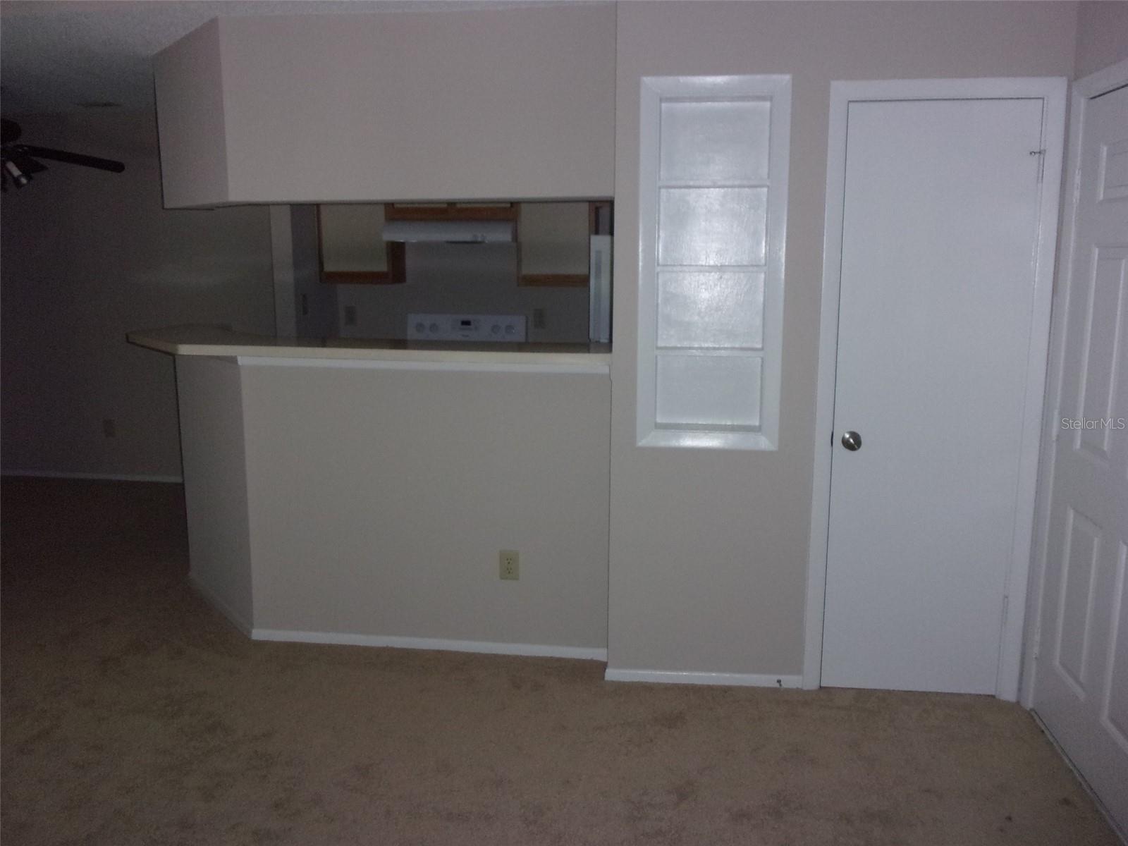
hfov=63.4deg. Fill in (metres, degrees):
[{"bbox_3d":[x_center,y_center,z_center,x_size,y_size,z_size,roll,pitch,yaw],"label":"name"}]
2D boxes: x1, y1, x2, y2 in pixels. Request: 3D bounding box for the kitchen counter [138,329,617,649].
[{"bbox_3d":[-0.941,0.227,4.083,2.363,1.208,1.190,1,9,7],"label":"kitchen counter"}]

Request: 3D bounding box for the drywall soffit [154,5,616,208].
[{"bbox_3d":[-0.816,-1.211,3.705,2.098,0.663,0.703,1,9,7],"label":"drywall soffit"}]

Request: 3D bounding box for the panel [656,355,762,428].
[{"bbox_3d":[0.519,-0.109,3.282,0.371,0.265,0.040,1,9,7],"label":"panel"}]

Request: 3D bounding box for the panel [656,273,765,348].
[{"bbox_3d":[0.520,-0.398,3.237,0.372,0.273,0.040,1,9,7],"label":"panel"}]

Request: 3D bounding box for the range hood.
[{"bbox_3d":[-0.628,-1.134,5.449,0.760,0.124,0.480,1,9,7],"label":"range hood"}]

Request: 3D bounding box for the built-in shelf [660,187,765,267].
[{"bbox_3d":[0.511,-0.675,3.160,0.365,0.265,0.100,1,9,7],"label":"built-in shelf"}]

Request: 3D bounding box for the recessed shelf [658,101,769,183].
[{"bbox_3d":[0.511,-0.955,3.116,0.363,0.279,0.100,1,9,7],"label":"recessed shelf"}]

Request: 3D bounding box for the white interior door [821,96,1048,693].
[{"bbox_3d":[1.237,-0.047,3.132,0.609,2.035,0.042,1,9,7],"label":"white interior door"}]

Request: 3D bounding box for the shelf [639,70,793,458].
[{"bbox_3d":[0.511,-0.537,3.173,0.494,1.260,0.115,1,9,7],"label":"shelf"}]

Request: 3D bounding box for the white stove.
[{"bbox_3d":[-0.652,-0.010,5.570,0.760,1.220,0.670,1,9,7],"label":"white stove"}]

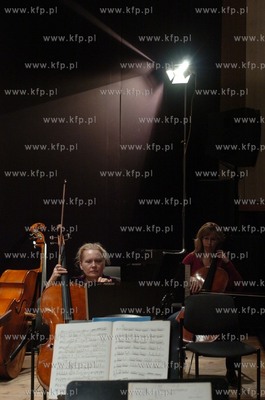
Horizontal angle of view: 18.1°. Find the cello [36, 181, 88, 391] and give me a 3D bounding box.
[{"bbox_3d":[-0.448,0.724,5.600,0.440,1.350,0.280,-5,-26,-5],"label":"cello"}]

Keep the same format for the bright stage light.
[{"bbox_3d":[0.470,-1.303,8.500,0.280,0.260,0.260,0,17,39],"label":"bright stage light"}]

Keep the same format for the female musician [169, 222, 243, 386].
[{"bbox_3d":[0.585,0.820,6.620,0.620,1.260,0.750,0,-1,7],"label":"female musician"}]

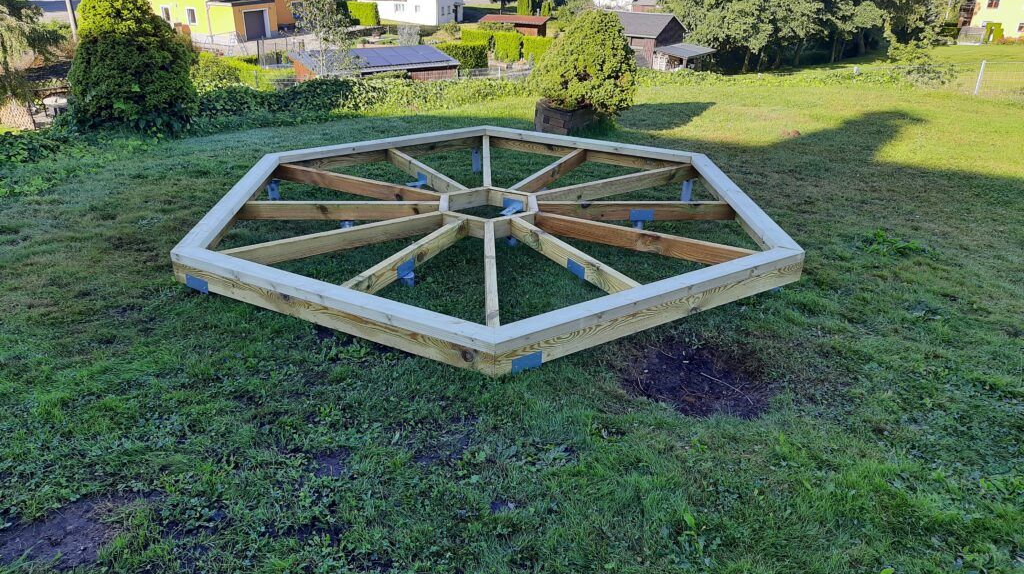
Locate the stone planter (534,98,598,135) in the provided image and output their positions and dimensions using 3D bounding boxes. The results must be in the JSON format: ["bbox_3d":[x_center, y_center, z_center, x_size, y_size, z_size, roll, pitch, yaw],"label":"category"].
[{"bbox_3d":[0.597,-1.853,8.107,0.640,0.250,0.600,11,27,20],"label":"stone planter"}]

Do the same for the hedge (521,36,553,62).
[{"bbox_3d":[2.451,-21.234,65.723,2.800,1.972,1.000,1,25,0],"label":"hedge"}]

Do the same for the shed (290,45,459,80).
[{"bbox_3d":[-6.700,-10.188,36.760,7.486,2.675,3.610,-14,29,-29],"label":"shed"}]

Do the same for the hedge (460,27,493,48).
[{"bbox_3d":[-2.471,-16.849,51.502,2.200,1.900,0.900,15,29,27],"label":"hedge"}]

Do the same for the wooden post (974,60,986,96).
[{"bbox_3d":[8.245,-3.701,12.991,0.050,0.640,0.050,1,25,0],"label":"wooden post"}]

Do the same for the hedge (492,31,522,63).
[{"bbox_3d":[-0.305,-16.372,50.261,1.800,1.900,1.000,11,27,21],"label":"hedge"}]

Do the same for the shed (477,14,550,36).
[{"bbox_3d":[0.110,-20.055,58.450,5.600,2.600,3.000,14,28,25],"label":"shed"}]

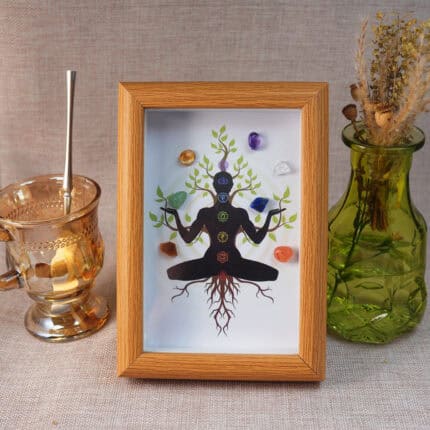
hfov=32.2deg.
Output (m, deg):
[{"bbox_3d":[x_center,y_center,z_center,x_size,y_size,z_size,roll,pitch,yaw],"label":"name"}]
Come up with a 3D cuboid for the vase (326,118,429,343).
[{"bbox_3d":[0.108,0.010,0.500,0.080,0.139,0.080,-2,28,0],"label":"vase"}]

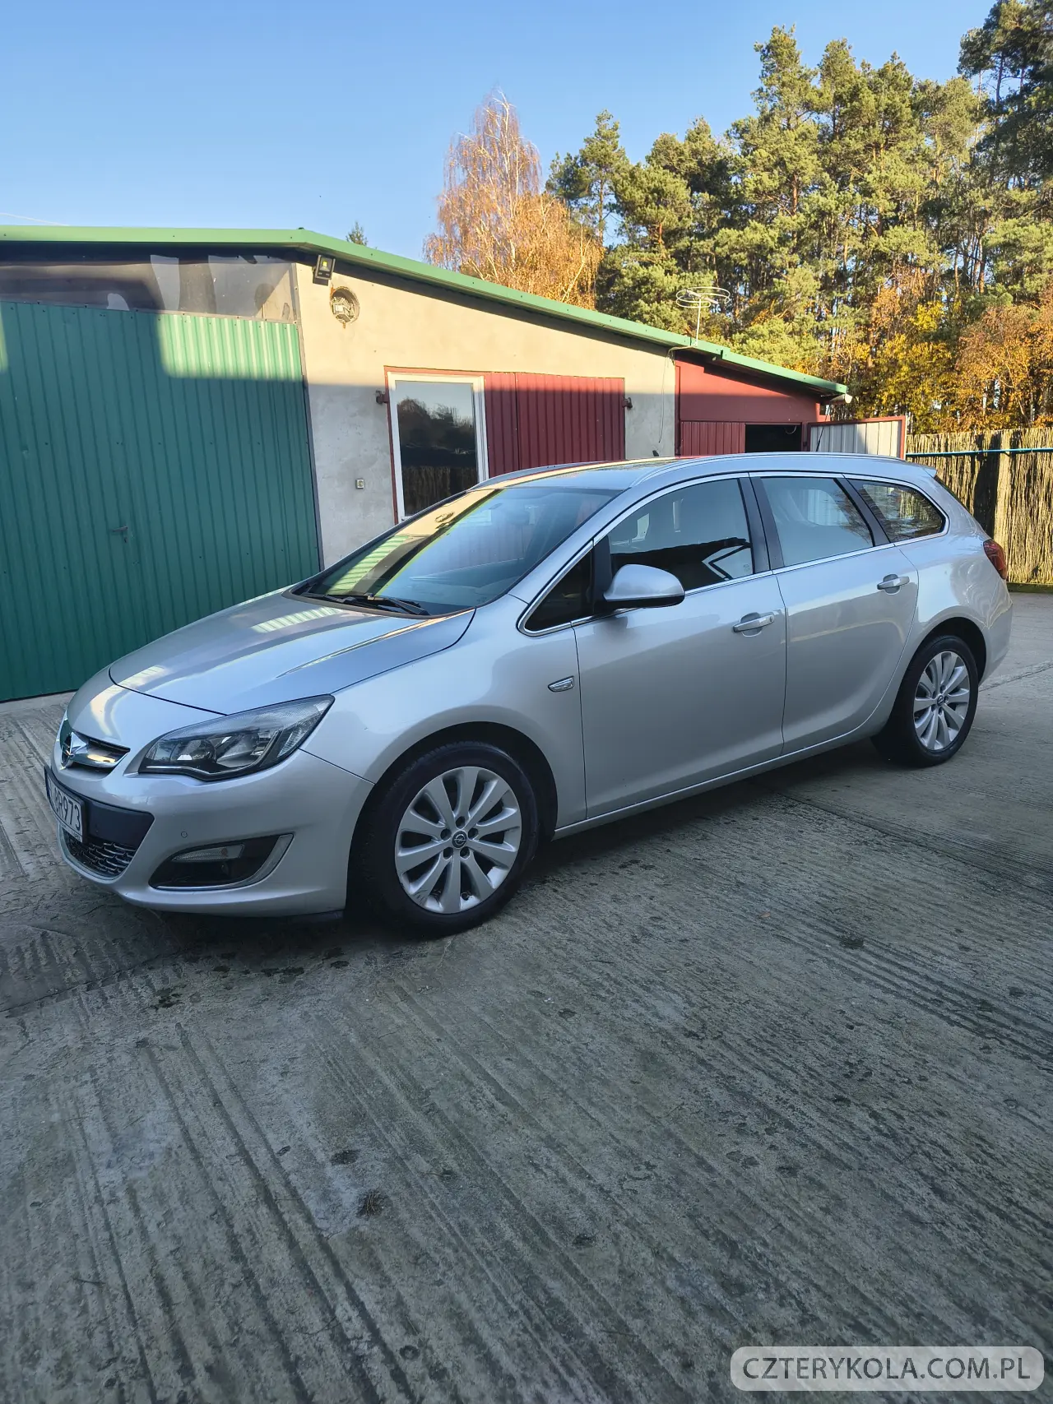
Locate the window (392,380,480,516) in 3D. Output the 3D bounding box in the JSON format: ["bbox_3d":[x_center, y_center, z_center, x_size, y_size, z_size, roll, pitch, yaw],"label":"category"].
[{"bbox_3d":[-0.831,-2.365,9.127,0.920,1.220,0.060,-13,17,-38],"label":"window"}]

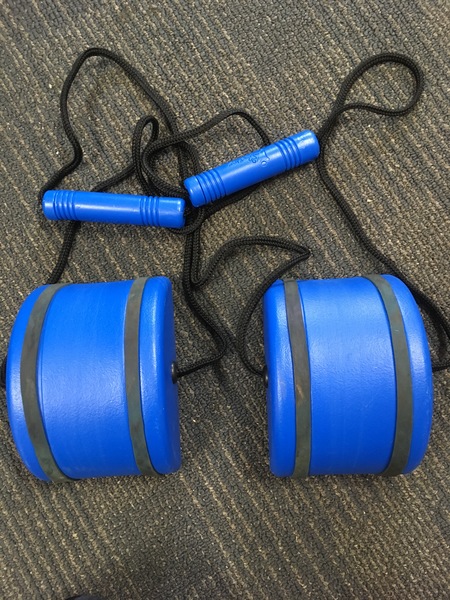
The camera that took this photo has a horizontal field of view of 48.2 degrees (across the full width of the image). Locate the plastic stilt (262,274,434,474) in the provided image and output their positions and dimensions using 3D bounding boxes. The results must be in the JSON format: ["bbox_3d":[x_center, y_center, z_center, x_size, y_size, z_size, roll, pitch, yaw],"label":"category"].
[{"bbox_3d":[0.090,0.058,0.382,0.114,0.074,0.160,-2,84,1],"label":"plastic stilt"}]

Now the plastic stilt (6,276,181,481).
[{"bbox_3d":[-0.100,0.061,0.387,0.114,0.074,0.160,-4,84,1],"label":"plastic stilt"}]

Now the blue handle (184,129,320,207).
[{"bbox_3d":[0.023,-0.110,0.420,0.119,0.025,0.025,-22,84,2],"label":"blue handle"}]

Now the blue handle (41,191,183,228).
[{"bbox_3d":[-0.092,-0.076,0.418,0.119,0.025,0.025,4,84,2],"label":"blue handle"}]

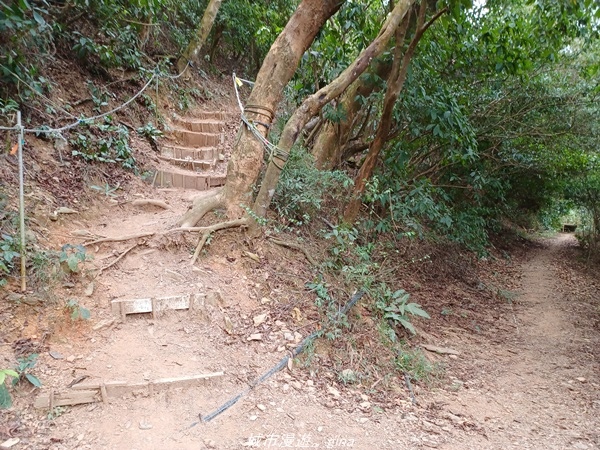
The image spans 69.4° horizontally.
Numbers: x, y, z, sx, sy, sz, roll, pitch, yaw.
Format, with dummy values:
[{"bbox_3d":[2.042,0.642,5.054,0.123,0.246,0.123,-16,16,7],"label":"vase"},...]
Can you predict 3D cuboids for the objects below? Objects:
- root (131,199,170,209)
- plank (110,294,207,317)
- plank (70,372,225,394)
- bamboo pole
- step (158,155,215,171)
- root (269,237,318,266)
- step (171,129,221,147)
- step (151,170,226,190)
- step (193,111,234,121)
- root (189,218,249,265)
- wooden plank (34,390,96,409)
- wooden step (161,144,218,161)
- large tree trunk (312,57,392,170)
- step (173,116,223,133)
[{"bbox_3d":[-1.829,-0.263,5.300,0.460,0.080,0.120,0,6,-11],"label":"root"},{"bbox_3d":[-1.257,0.706,3.850,0.800,0.120,0.050,-1,6,-17],"label":"plank"},{"bbox_3d":[-1.153,1.207,3.320,1.100,0.090,0.080,-1,3,-14],"label":"plank"},{"bbox_3d":[-2.519,-0.202,3.925,0.035,1.630,0.035,2,5,0],"label":"bamboo pole"},{"bbox_3d":[-1.598,-0.880,6.100,0.800,0.170,0.110,3,6,-7],"label":"step"},{"bbox_3d":[-0.071,0.287,4.700,0.520,0.260,0.270,0,3,-10],"label":"root"},{"bbox_3d":[-1.640,-1.369,6.800,0.770,0.230,0.100,3,6,-7],"label":"step"},{"bbox_3d":[-1.556,-0.626,6.100,1.020,0.230,0.200,-1,3,-15],"label":"step"},{"bbox_3d":[-1.697,-2.148,8.500,0.800,0.170,0.200,0,3,-8],"label":"step"},{"bbox_3d":[-0.912,0.185,4.850,0.620,0.440,0.380,0,3,-10],"label":"root"},{"bbox_3d":[-1.536,1.145,2.850,0.380,0.080,0.040,-1,6,-15],"label":"wooden plank"},{"bbox_3d":[-1.632,-1.071,6.400,0.830,0.190,0.100,3,6,-7],"label":"wooden step"},{"bbox_3d":[0.872,-1.853,7.200,0.550,1.950,0.550,27,2,0],"label":"large tree trunk"},{"bbox_3d":[-1.869,-1.832,7.900,0.880,0.240,0.240,0,3,-10],"label":"step"}]

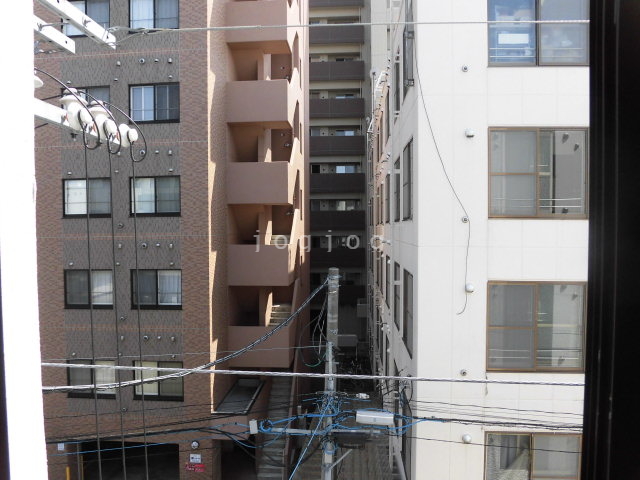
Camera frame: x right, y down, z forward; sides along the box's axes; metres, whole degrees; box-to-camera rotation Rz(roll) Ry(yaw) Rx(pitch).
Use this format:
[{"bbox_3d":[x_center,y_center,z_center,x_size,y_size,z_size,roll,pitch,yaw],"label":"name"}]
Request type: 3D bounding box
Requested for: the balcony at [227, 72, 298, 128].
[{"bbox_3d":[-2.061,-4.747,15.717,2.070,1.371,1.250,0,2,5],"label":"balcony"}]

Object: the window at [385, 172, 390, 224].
[{"bbox_3d":[2.320,-1.414,15.200,0.120,1.666,2.132,0,2,4],"label":"window"}]

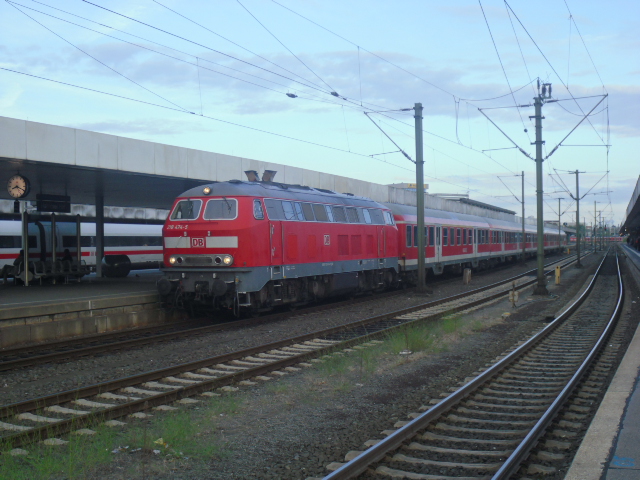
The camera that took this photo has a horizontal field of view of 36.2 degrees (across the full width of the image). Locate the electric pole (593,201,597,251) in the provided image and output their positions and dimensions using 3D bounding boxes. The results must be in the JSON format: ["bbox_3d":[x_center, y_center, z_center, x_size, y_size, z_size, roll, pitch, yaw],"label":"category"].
[{"bbox_3d":[41.641,-2.039,148.000,0.380,7.850,0.340,-1,0,21],"label":"electric pole"}]

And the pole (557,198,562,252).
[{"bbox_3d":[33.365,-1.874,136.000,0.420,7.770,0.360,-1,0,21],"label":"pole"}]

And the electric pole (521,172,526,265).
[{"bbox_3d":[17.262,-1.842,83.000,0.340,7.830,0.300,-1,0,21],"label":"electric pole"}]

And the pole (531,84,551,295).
[{"bbox_3d":[9.001,-2.061,40.000,0.620,8.570,0.500,-1,0,21],"label":"pole"}]

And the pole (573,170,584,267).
[{"bbox_3d":[21.368,-1.777,81.000,0.500,7.940,0.400,-1,0,21],"label":"pole"}]

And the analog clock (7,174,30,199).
[{"bbox_3d":[-8.923,-1.583,29.000,0.680,0.690,0.220,-1,0,21],"label":"analog clock"}]

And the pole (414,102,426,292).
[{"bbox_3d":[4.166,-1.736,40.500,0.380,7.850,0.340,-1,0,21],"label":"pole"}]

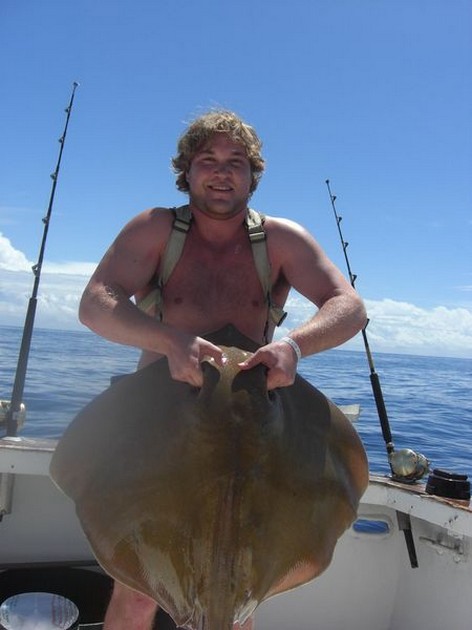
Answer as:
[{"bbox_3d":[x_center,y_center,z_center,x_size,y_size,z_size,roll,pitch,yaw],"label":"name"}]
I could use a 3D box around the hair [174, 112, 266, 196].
[{"bbox_3d":[-0.045,-0.421,1.790,0.237,0.222,0.235,4,-2,-5],"label":"hair"}]

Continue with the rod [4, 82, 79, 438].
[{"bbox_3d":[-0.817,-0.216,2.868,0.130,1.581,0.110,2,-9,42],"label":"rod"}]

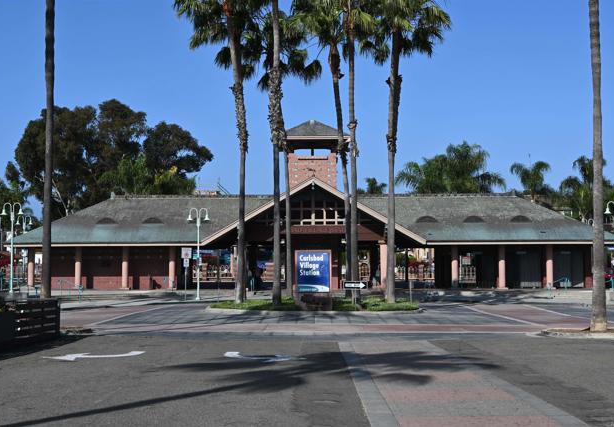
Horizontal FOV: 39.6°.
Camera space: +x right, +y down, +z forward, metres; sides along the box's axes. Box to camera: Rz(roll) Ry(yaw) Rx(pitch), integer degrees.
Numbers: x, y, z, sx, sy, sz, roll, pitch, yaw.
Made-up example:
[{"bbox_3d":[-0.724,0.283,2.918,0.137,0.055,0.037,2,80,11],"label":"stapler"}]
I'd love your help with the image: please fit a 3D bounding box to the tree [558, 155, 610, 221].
[{"bbox_3d":[33.284,0.593,102.168,5.980,14.810,5.980,0,-4,0],"label":"tree"}]

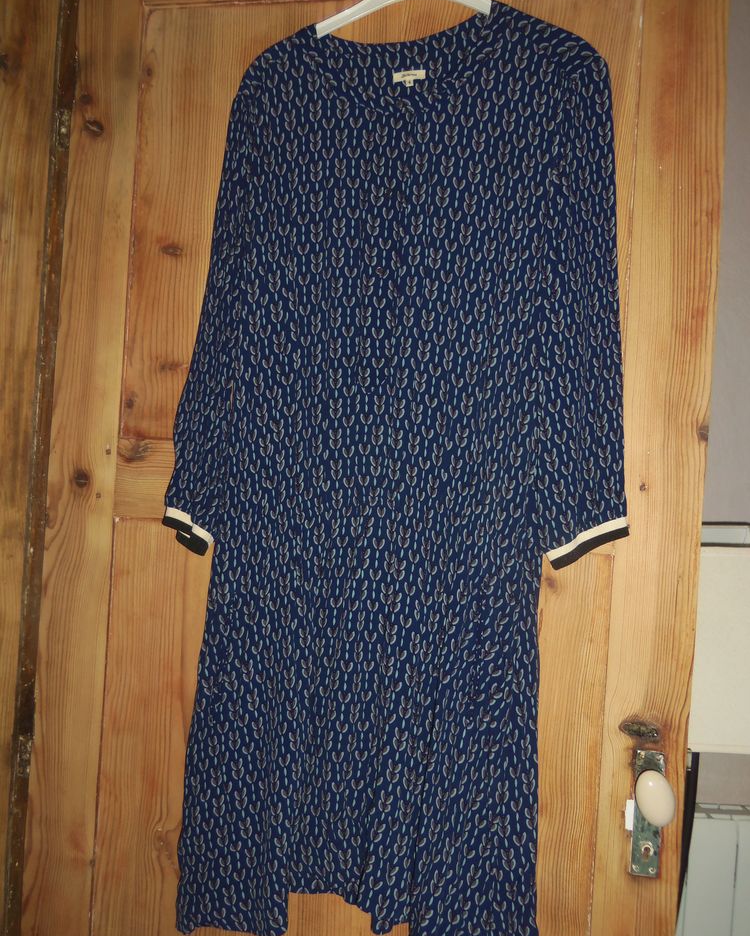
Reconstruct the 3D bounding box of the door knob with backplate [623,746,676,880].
[{"bbox_3d":[0.307,0.397,0.899,0.042,0.145,0.065,3,0,10],"label":"door knob with backplate"}]

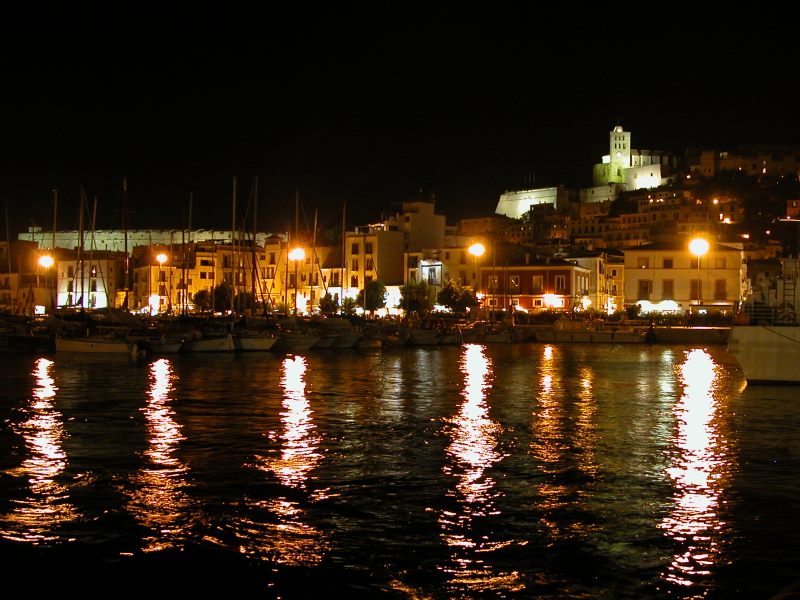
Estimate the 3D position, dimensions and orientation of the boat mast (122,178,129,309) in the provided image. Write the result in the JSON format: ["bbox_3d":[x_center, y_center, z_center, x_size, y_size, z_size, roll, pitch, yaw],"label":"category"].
[{"bbox_3d":[-28.910,-5.230,83.000,0.280,15.630,0.280,-1,0,0],"label":"boat mast"}]

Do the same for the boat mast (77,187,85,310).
[{"bbox_3d":[-34.370,-4.760,85.000,0.280,15.040,0.280,0,0,0],"label":"boat mast"}]

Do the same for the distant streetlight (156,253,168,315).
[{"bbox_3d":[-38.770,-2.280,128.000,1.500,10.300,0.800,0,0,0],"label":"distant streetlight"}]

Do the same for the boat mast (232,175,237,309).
[{"bbox_3d":[-17.270,-5.270,82.000,0.280,15.650,0.280,0,0,0],"label":"boat mast"}]

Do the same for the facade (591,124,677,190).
[{"bbox_3d":[132.800,-80.700,445.000,45.000,37.500,24.000,0,0,14],"label":"facade"}]

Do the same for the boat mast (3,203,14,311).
[{"bbox_3d":[-43.200,-3.990,87.000,0.280,14.080,0.280,-3,0,0],"label":"boat mast"}]

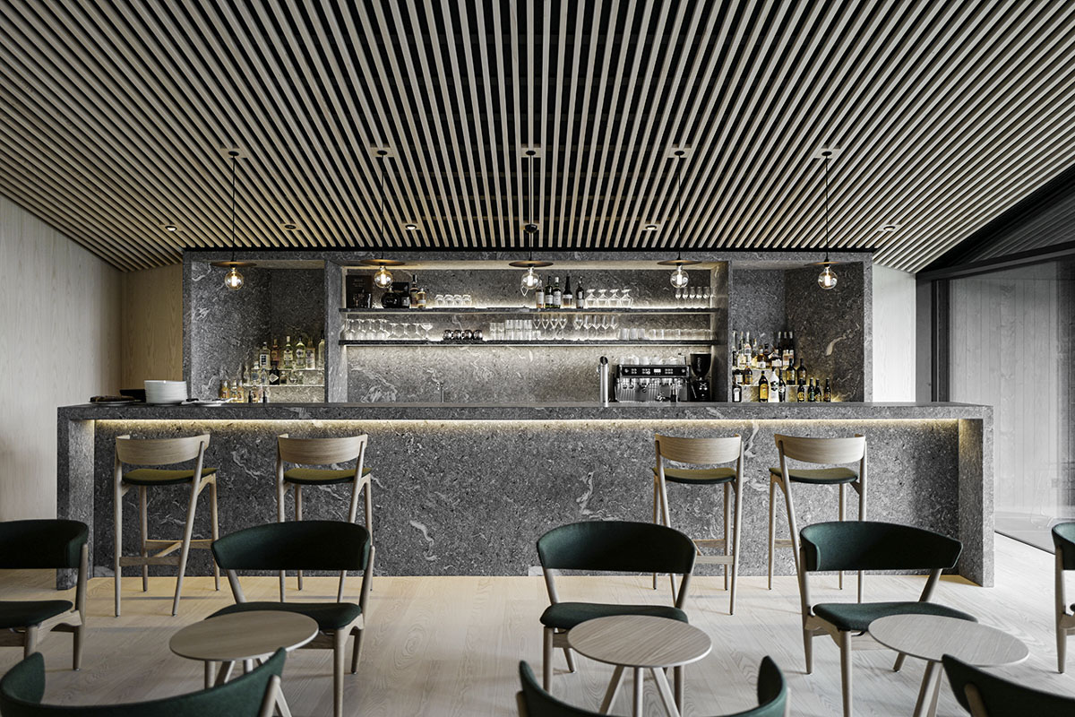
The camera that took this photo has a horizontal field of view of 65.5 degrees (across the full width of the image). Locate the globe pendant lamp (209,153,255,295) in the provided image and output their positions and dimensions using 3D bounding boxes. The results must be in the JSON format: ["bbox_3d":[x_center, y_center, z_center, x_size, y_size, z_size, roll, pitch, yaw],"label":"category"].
[{"bbox_3d":[-2.018,-0.916,5.560,0.297,0.920,0.297,0,0,0],"label":"globe pendant lamp"}]

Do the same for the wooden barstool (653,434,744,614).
[{"bbox_3d":[0.942,0.944,4.910,0.500,0.980,0.550,0,0,2],"label":"wooden barstool"}]

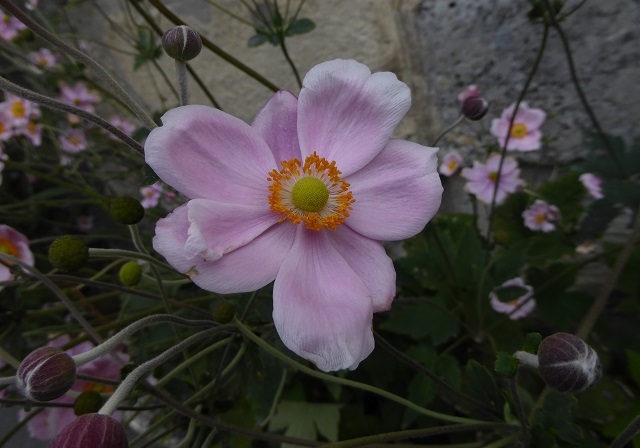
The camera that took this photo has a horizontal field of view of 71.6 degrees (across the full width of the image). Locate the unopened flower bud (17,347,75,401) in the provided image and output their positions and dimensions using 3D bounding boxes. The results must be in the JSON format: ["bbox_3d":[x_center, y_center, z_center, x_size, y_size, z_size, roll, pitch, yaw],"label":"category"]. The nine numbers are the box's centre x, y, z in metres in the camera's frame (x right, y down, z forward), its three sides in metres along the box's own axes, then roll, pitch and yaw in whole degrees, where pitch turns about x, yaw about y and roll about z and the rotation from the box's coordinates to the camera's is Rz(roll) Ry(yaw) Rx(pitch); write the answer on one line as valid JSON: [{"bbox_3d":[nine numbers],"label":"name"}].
[{"bbox_3d":[-0.071,0.039,0.116,0.015,0.015,0.015,-31,0,-27],"label":"unopened flower bud"}]

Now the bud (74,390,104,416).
[{"bbox_3d":[-0.075,0.058,0.143,0.009,0.009,0.009,0,18,0],"label":"bud"}]

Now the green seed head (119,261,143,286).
[{"bbox_3d":[-0.064,0.017,0.150,0.008,0.008,0.008,0,18,0],"label":"green seed head"}]

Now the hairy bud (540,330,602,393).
[{"bbox_3d":[0.067,0.037,0.119,0.017,0.016,0.016,7,0,30],"label":"hairy bud"}]

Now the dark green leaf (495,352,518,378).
[{"bbox_3d":[0.053,0.040,0.126,0.007,0.007,0.003,0,12,0],"label":"dark green leaf"}]

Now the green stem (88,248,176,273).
[{"bbox_3d":[-0.057,0.010,0.135,0.025,0.004,0.003,15,0,-14],"label":"green stem"}]

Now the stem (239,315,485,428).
[{"bbox_3d":[0.012,0.054,0.154,0.093,0.008,0.006,21,0,5],"label":"stem"}]

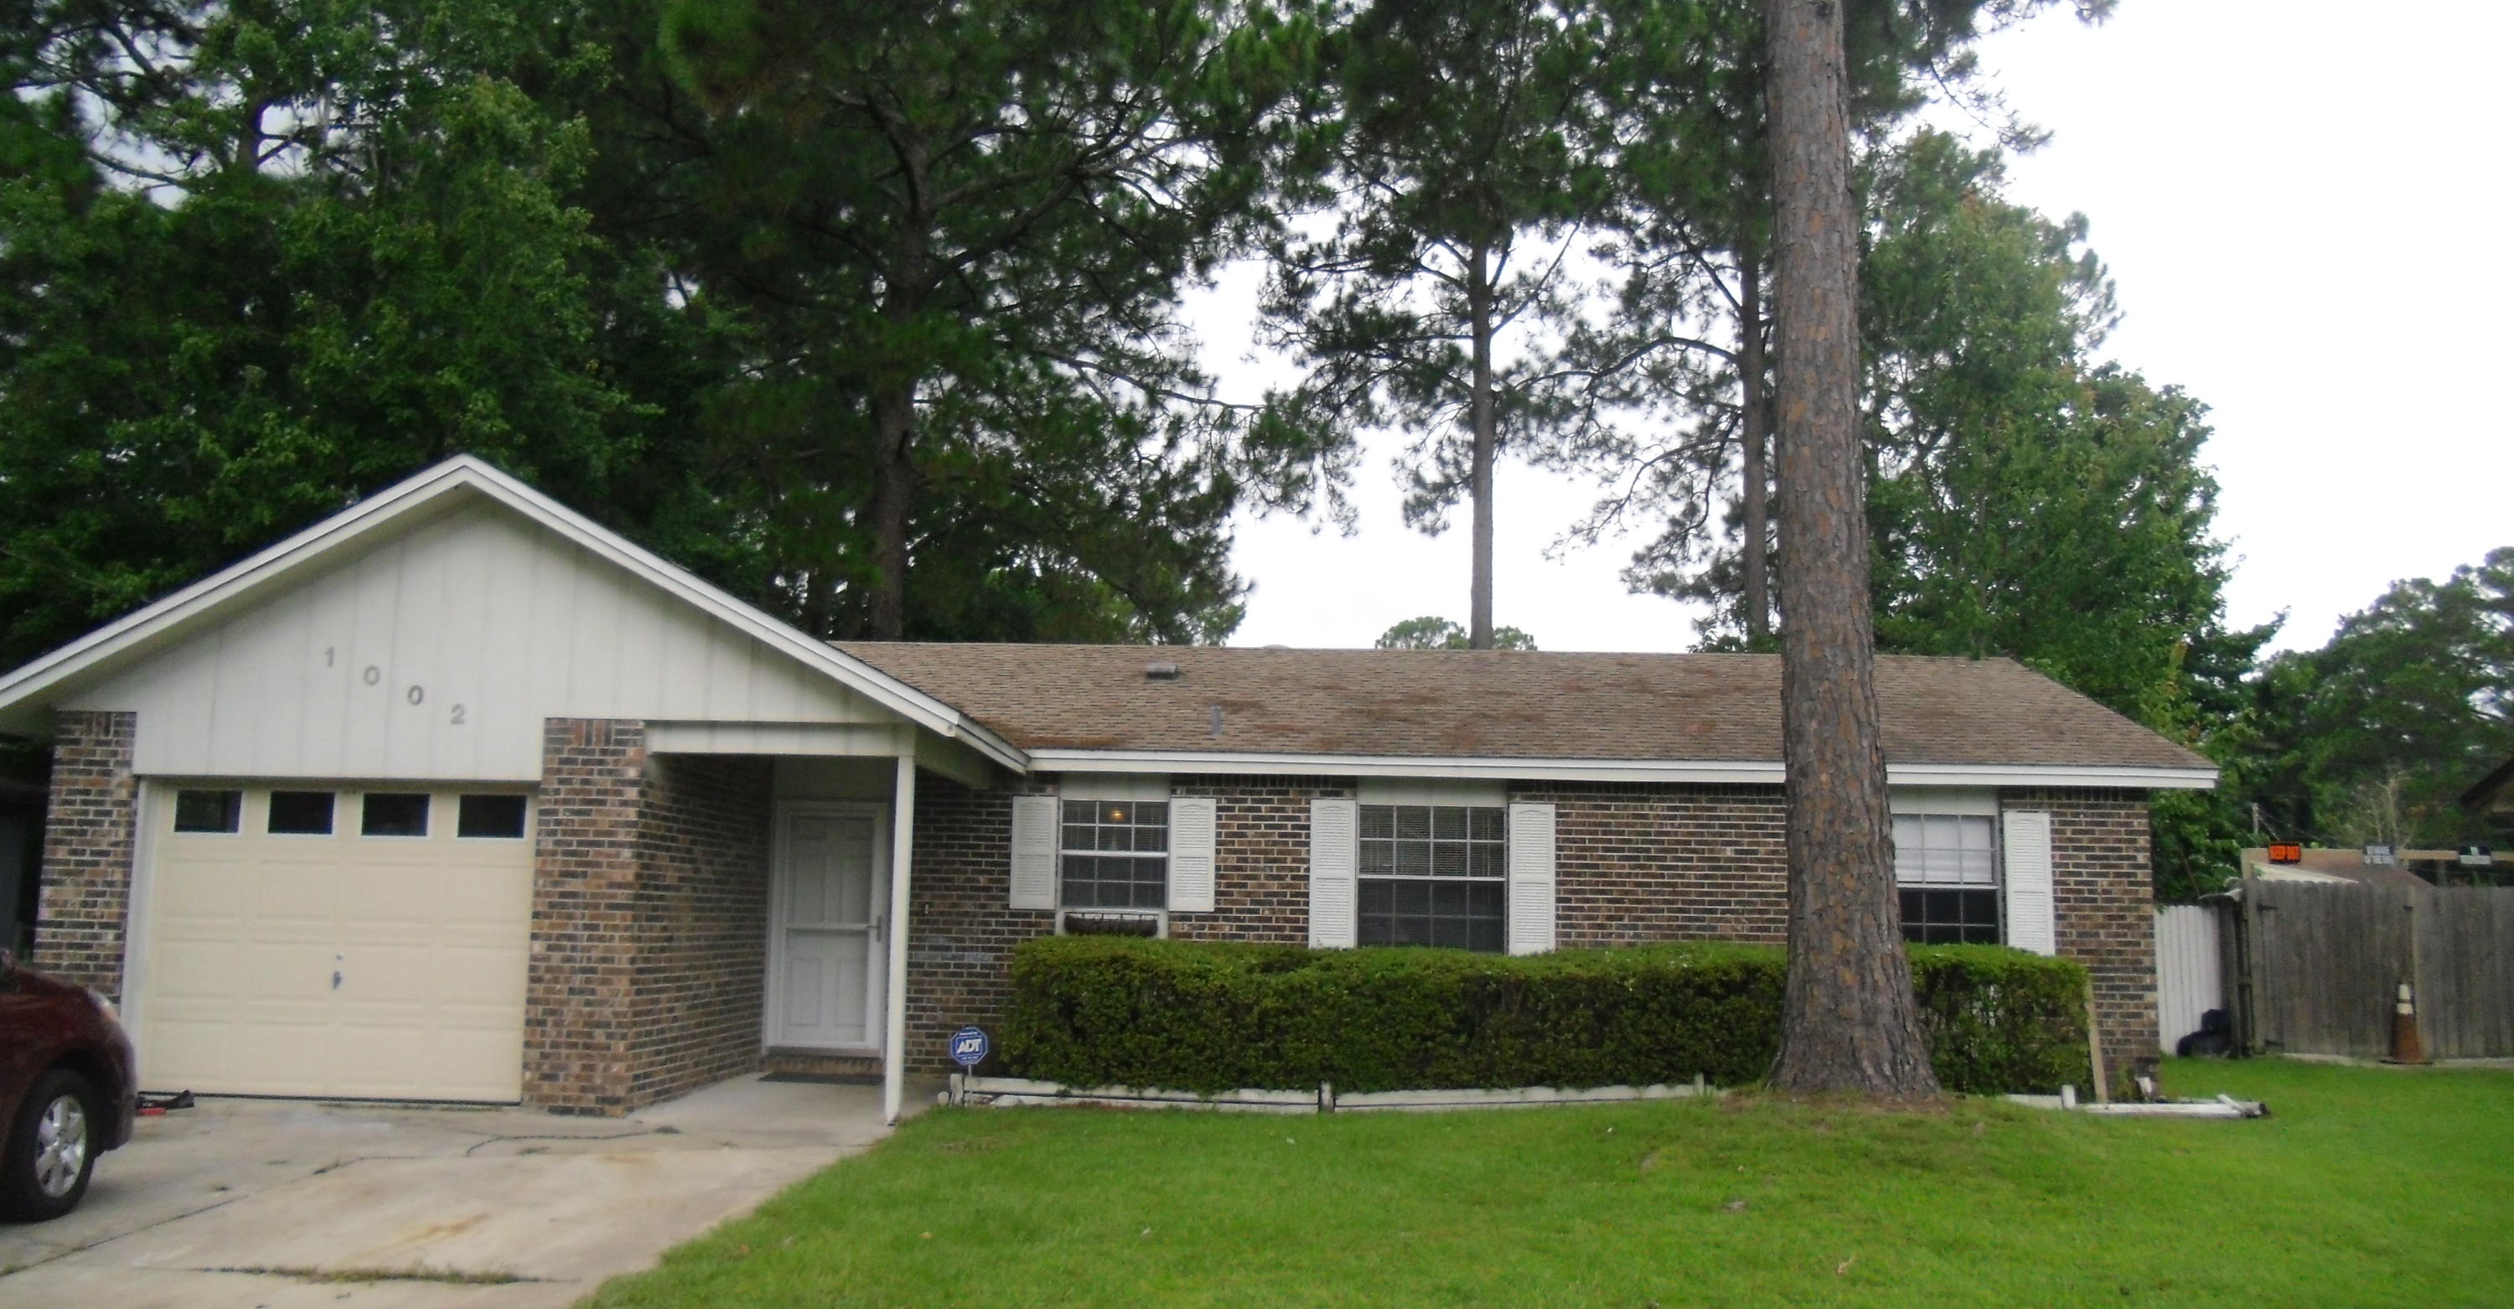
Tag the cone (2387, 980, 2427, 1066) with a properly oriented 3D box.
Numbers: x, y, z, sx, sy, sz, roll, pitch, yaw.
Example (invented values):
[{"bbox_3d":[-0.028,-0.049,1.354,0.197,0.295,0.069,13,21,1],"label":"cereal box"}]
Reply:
[{"bbox_3d":[11.787,3.771,20.100,0.390,0.870,0.390,3,-8,-15],"label":"cone"}]

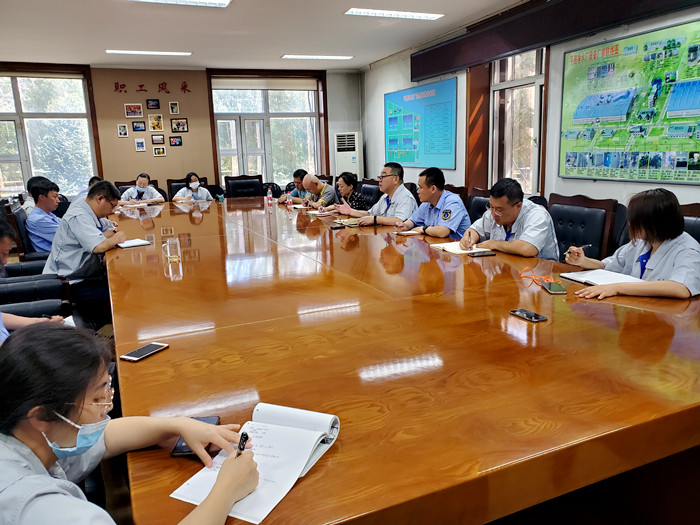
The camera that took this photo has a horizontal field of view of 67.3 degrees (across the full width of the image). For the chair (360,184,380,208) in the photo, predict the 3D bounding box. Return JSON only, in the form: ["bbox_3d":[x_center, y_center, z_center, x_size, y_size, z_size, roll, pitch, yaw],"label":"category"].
[{"bbox_3d":[0.038,-0.457,6.412,0.660,1.080,0.620,-7,13,-24],"label":"chair"}]

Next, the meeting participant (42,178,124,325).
[{"bbox_3d":[-2.021,0.016,4.109,0.700,1.270,0.520,-7,13,-24],"label":"meeting participant"}]

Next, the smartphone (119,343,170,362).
[{"bbox_3d":[-0.764,0.332,1.960,0.078,0.008,0.157,4,14,26],"label":"smartphone"}]

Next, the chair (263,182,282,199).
[{"bbox_3d":[-1.417,-0.981,9.529,0.520,0.870,0.560,-7,13,-20],"label":"chair"}]

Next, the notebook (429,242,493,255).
[{"bbox_3d":[0.744,-0.097,3.572,0.250,0.020,0.345,-7,13,-24],"label":"notebook"}]

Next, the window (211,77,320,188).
[{"bbox_3d":[-1.613,-2.539,10.300,2.107,2.053,0.150,-8,14,-24],"label":"window"}]

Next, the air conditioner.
[{"bbox_3d":[0.003,-1.705,10.567,0.490,1.750,0.300,3,13,20],"label":"air conditioner"}]

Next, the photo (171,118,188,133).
[{"bbox_3d":[-3.079,-2.482,9.535,0.288,0.238,0.024,-8,14,-24],"label":"photo"}]

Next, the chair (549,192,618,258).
[{"bbox_3d":[1.366,0.100,3.683,0.660,1.066,0.620,-8,14,-24],"label":"chair"}]

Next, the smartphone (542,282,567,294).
[{"bbox_3d":[0.994,0.128,2.560,0.076,0.008,0.160,-1,13,6],"label":"smartphone"}]

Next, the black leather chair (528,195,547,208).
[{"bbox_3d":[1.749,-0.211,5.519,0.586,0.909,0.566,-7,13,-22],"label":"black leather chair"}]

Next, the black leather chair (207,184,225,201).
[{"bbox_3d":[-2.375,-0.902,9.376,0.566,0.909,0.586,-7,13,-22],"label":"black leather chair"}]

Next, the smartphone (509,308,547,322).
[{"bbox_3d":[0.729,0.220,2.152,0.072,0.009,0.150,-7,13,-24],"label":"smartphone"}]

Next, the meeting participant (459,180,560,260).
[{"bbox_3d":[1.190,0.024,3.665,0.840,1.235,0.660,-8,14,-24],"label":"meeting participant"}]

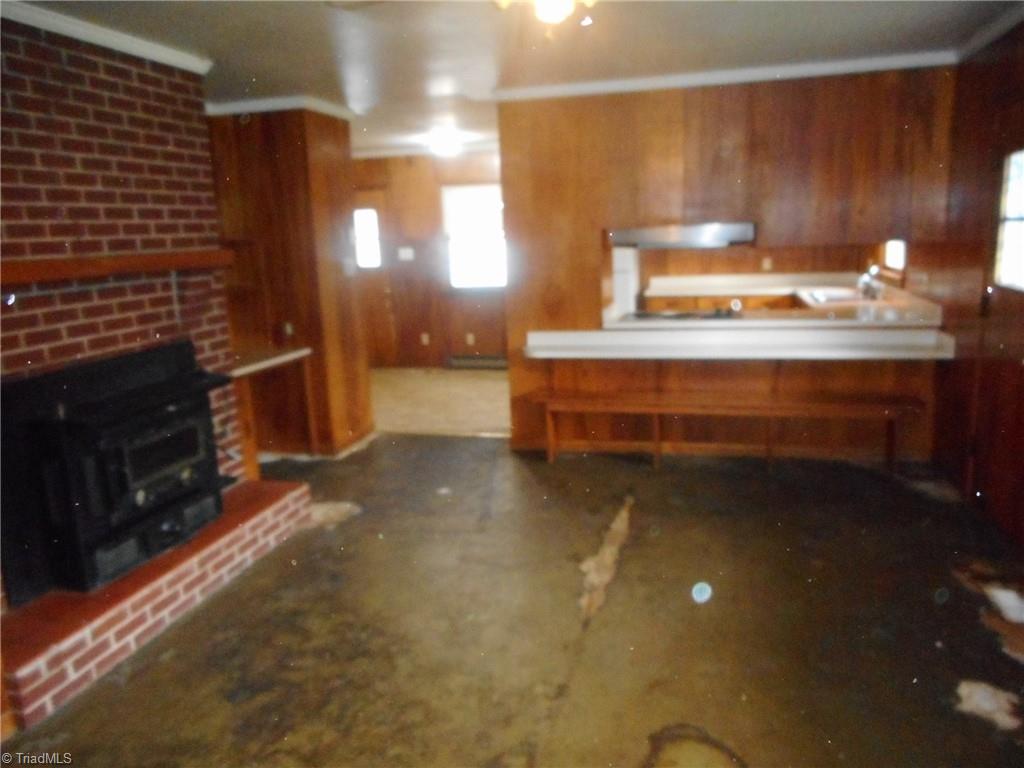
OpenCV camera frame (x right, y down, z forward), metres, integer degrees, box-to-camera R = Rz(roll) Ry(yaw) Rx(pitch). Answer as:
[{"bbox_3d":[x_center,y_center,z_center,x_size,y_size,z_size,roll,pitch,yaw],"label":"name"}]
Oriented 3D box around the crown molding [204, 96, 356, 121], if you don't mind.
[{"bbox_3d":[-1.577,-1.876,5.149,0.791,0.073,0.723,1,12,15],"label":"crown molding"}]

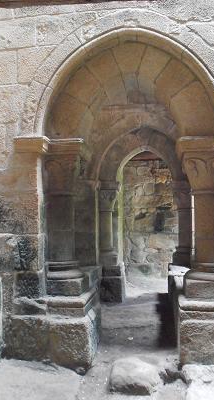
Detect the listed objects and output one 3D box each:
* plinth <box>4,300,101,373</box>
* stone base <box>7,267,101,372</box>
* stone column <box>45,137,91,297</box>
[{"bbox_3d":[-0.559,1.514,4.848,0.890,0.499,0.920,0,-3,7],"label":"plinth"},{"bbox_3d":[-0.559,1.281,4.861,0.890,0.965,0.920,0,-3,7],"label":"stone base"},{"bbox_3d":[-0.463,0.198,4.965,0.470,1.714,0.470,0,-3,7],"label":"stone column"}]

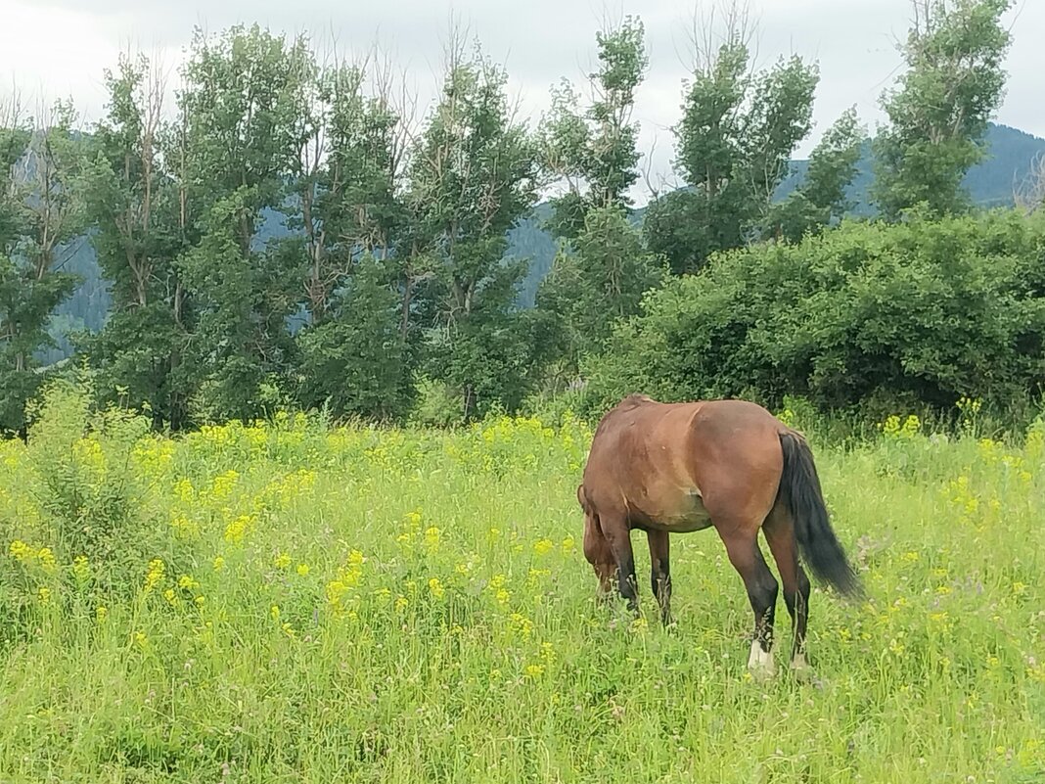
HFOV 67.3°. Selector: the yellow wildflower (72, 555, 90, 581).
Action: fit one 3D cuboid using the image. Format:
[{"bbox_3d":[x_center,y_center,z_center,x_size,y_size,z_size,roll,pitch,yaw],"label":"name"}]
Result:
[{"bbox_3d":[-2.415,0.965,4.300,0.091,0.145,0.087,0,0,0],"label":"yellow wildflower"}]

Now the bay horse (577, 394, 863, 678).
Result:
[{"bbox_3d":[1.020,0.735,4.520,0.620,1.460,1.900,0,0,-36],"label":"bay horse"}]

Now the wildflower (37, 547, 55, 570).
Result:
[{"bbox_3d":[-2.729,0.954,4.500,0.095,0.129,0.091,0,0,0],"label":"wildflower"}]

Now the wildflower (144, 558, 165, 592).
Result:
[{"bbox_3d":[-1.901,0.944,4.050,0.106,0.167,0.101,0,0,0],"label":"wildflower"}]

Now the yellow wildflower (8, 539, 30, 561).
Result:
[{"bbox_3d":[-3.014,0.943,4.700,0.123,0.123,0.117,0,0,0],"label":"yellow wildflower"}]

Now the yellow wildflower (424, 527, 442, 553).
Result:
[{"bbox_3d":[-0.576,0.951,5.050,0.120,0.157,0.114,0,0,0],"label":"yellow wildflower"}]

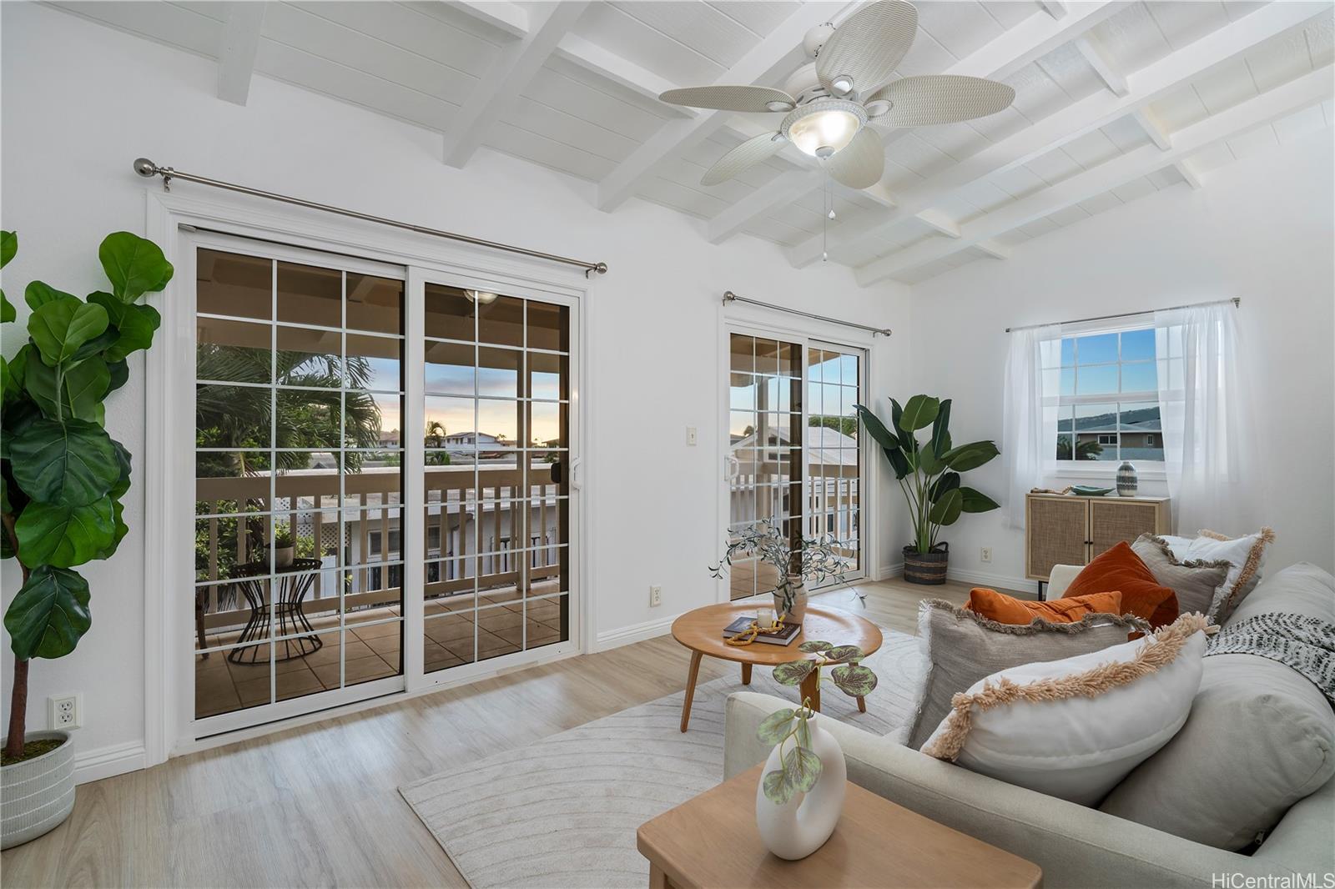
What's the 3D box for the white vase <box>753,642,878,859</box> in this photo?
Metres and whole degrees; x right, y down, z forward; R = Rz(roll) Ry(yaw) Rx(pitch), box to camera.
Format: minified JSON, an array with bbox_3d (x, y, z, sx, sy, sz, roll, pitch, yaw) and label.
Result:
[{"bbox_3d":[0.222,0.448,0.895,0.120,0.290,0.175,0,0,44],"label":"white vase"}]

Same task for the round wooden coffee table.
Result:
[{"bbox_3d":[0.453,0.963,2.483,0.855,0.392,0.855,0,0,0],"label":"round wooden coffee table"}]

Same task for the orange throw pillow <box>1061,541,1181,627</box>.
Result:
[{"bbox_3d":[1.780,0.585,2.330,0.150,0.410,0.440,29,17,3],"label":"orange throw pillow"}]

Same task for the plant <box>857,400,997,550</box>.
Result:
[{"bbox_3d":[2.120,0.300,4.860,1.120,1.400,0.820,0,0,0],"label":"plant"}]

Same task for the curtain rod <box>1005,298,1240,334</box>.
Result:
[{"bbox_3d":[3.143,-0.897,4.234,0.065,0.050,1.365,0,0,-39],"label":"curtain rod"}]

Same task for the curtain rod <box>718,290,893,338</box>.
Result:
[{"bbox_3d":[1.104,-0.935,4.434,1.957,0.085,0.115,0,0,-39],"label":"curtain rod"}]

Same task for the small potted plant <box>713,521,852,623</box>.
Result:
[{"bbox_3d":[0.490,0.547,2.548,0.630,0.470,0.500,0,0,11],"label":"small potted plant"}]

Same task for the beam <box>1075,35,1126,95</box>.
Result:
[{"bbox_3d":[1.869,-1.687,2.568,0.720,0.092,0.042,0,0,-39],"label":"beam"}]

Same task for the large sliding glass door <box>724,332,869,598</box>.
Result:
[{"bbox_3d":[1.047,0.157,4.500,1.688,1.954,0.100,0,0,-39],"label":"large sliding glass door"}]

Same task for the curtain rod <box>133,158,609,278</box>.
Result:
[{"bbox_3d":[-1.099,-0.945,2.672,1.940,0.085,0.115,0,0,-39],"label":"curtain rod"}]

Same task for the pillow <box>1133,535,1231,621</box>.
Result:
[{"bbox_3d":[1.890,0.590,2.250,0.160,0.430,0.470,25,4,9],"label":"pillow"}]

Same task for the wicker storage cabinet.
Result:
[{"bbox_3d":[3.012,0.748,4.166,0.310,0.760,0.787,0,0,-39],"label":"wicker storage cabinet"}]

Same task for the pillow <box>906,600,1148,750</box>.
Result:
[{"bbox_3d":[0.747,0.550,1.254,0.450,0.410,0.160,0,0,20],"label":"pillow"}]

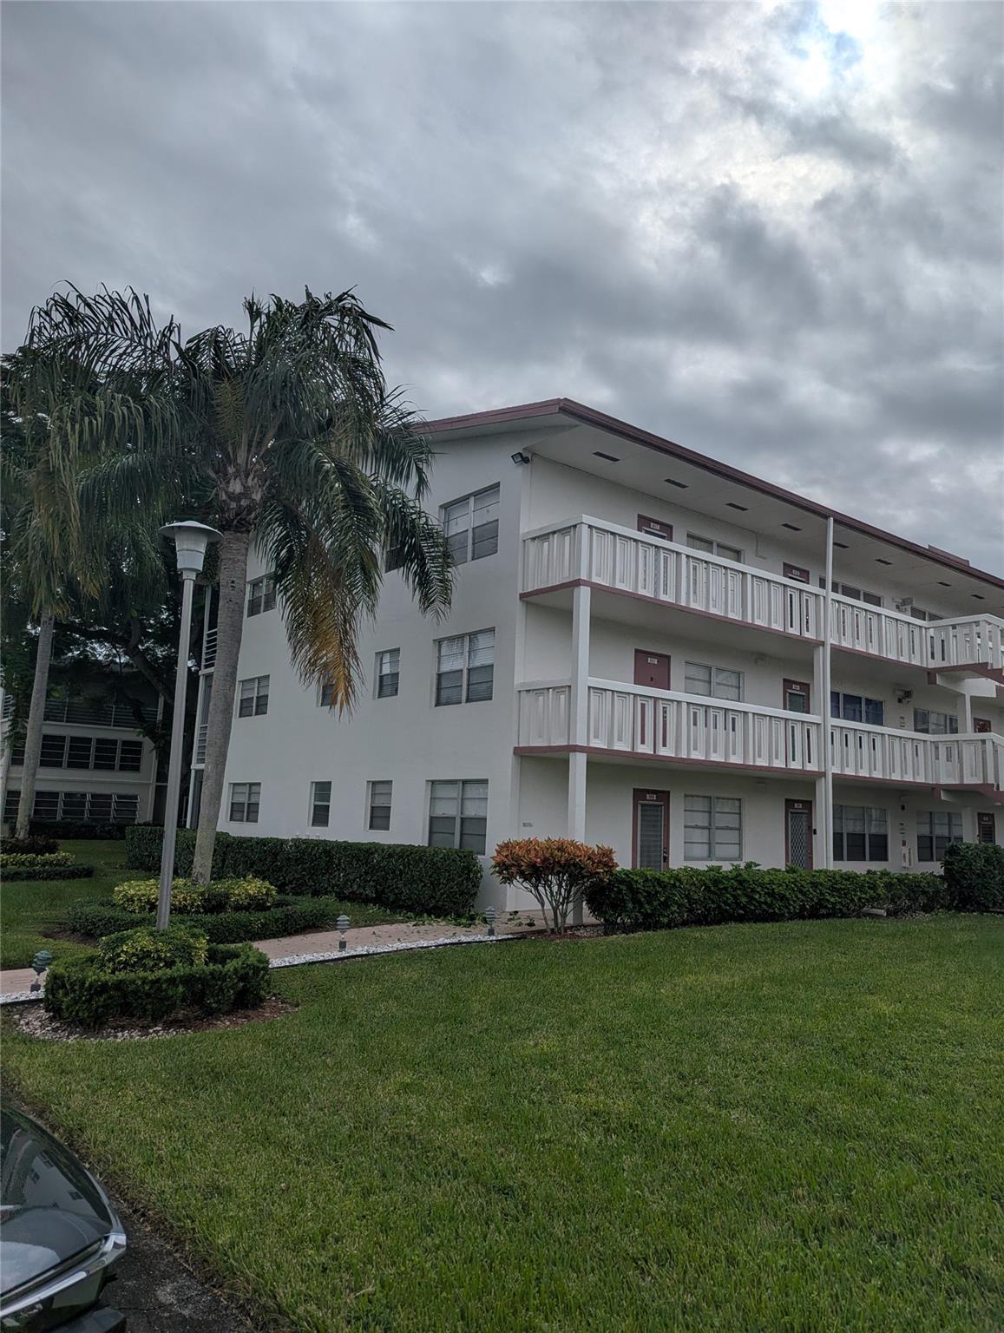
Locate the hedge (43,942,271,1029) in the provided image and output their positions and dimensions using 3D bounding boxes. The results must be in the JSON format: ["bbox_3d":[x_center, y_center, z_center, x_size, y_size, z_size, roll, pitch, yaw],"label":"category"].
[{"bbox_3d":[-2.816,2.535,7.674,1.760,0.420,1.700,5,-9,-18],"label":"hedge"}]

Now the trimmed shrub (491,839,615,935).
[{"bbox_3d":[0.800,3.072,13.036,1.780,1.320,1.600,2,-9,4],"label":"trimmed shrub"}]

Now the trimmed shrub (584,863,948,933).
[{"bbox_3d":[5.141,4.030,16.570,10.100,0.900,0.750,9,-11,-38],"label":"trimmed shrub"}]

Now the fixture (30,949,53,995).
[{"bbox_3d":[-3.830,2.517,7.707,0.170,0.360,0.170,7,-10,-25],"label":"fixture"}]

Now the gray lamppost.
[{"bbox_3d":[-2.803,0.705,7.942,0.570,4.100,0.570,4,-9,-19],"label":"gray lamppost"}]

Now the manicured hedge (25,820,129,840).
[{"bbox_3d":[-18.706,7.260,41.291,4.826,0.900,0.900,8,-11,-34],"label":"manicured hedge"}]

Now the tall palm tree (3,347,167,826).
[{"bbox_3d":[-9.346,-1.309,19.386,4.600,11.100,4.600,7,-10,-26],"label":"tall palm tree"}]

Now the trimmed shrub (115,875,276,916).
[{"bbox_3d":[-4.008,3.063,12.159,2.100,0.660,2.000,5,-9,-17],"label":"trimmed shrub"}]

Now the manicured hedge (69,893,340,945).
[{"bbox_3d":[-3.890,3.214,12.121,3.300,0.360,3.200,5,-9,-16],"label":"manicured hedge"}]

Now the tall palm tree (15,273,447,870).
[{"bbox_3d":[-3.749,-0.945,12.821,6.200,8.800,6.000,5,-9,-17],"label":"tall palm tree"}]

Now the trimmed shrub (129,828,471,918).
[{"bbox_3d":[-4.631,3.899,18.691,11.376,1.000,0.850,-6,-12,43],"label":"trimmed shrub"}]

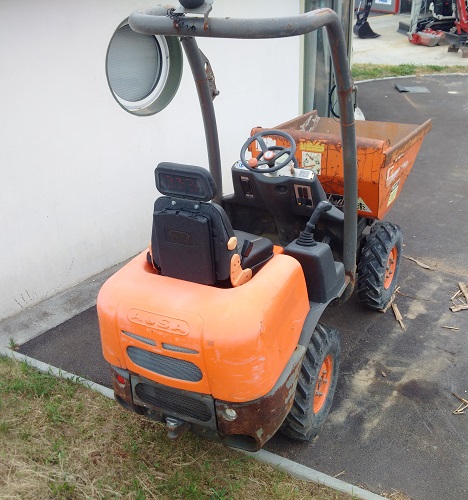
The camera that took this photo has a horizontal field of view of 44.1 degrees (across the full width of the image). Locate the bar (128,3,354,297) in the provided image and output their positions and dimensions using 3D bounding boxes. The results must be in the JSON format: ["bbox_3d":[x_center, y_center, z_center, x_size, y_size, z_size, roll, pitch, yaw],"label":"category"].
[{"bbox_3d":[0.168,-0.470,3.526,1.035,1.870,0.980,11,30,24],"label":"bar"}]

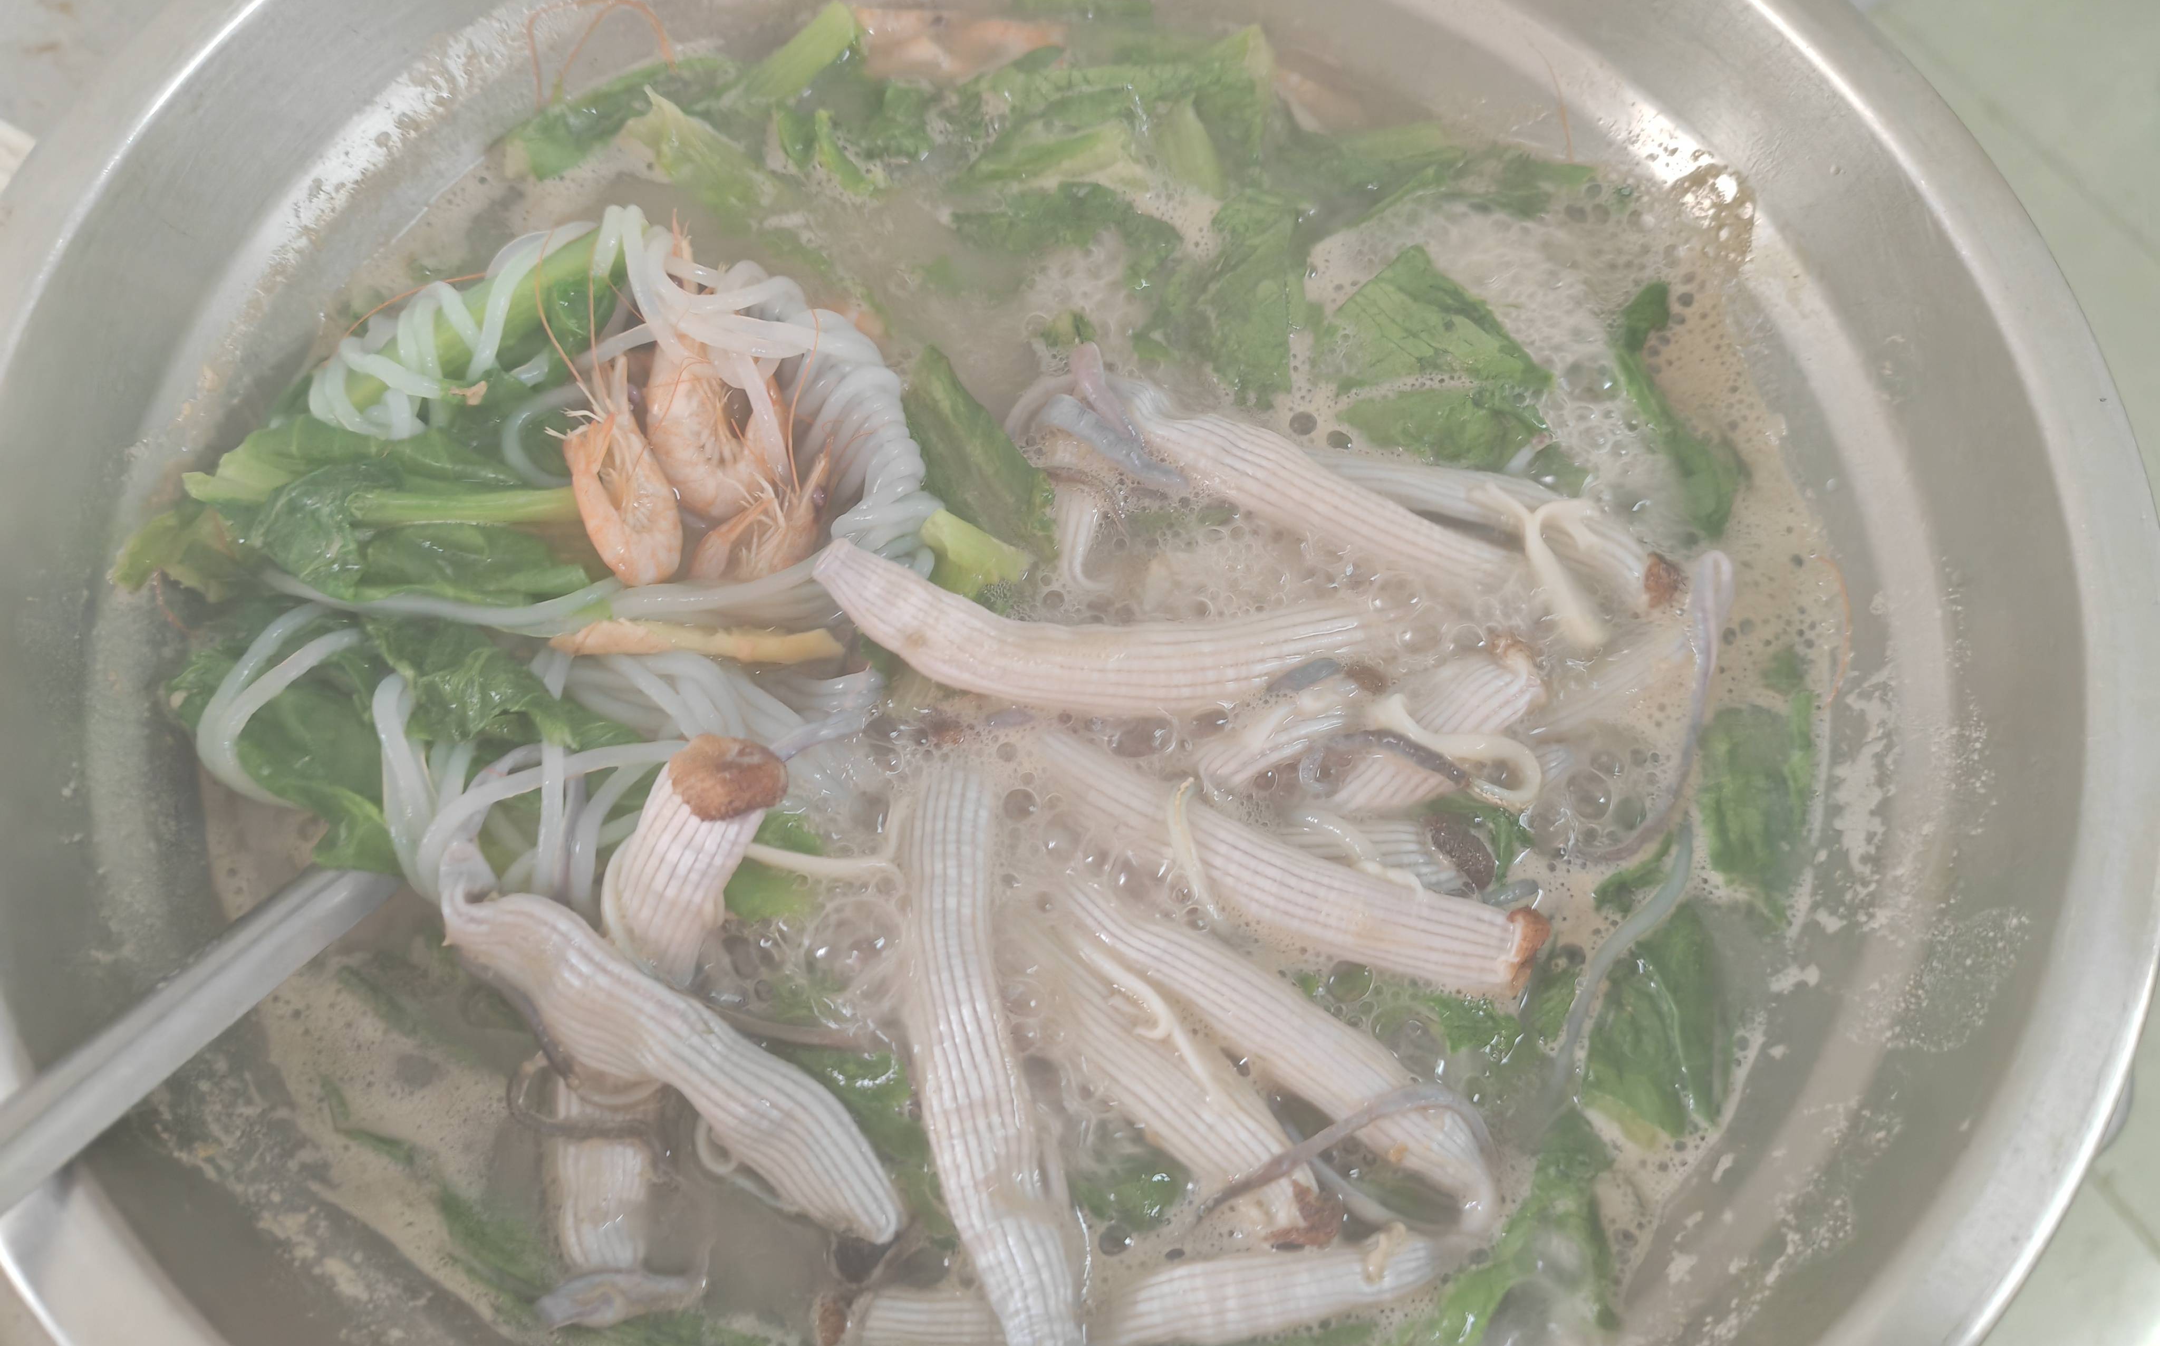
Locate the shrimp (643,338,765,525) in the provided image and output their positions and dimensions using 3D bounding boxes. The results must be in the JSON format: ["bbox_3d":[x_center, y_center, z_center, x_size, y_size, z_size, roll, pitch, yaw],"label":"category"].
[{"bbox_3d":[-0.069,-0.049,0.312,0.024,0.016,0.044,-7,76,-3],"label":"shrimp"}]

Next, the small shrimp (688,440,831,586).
[{"bbox_3d":[-0.059,-0.029,0.308,0.020,0.015,0.035,25,76,5],"label":"small shrimp"}]

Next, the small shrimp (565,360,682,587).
[{"bbox_3d":[-0.083,-0.036,0.306,0.020,0.014,0.042,-7,76,-3],"label":"small shrimp"}]

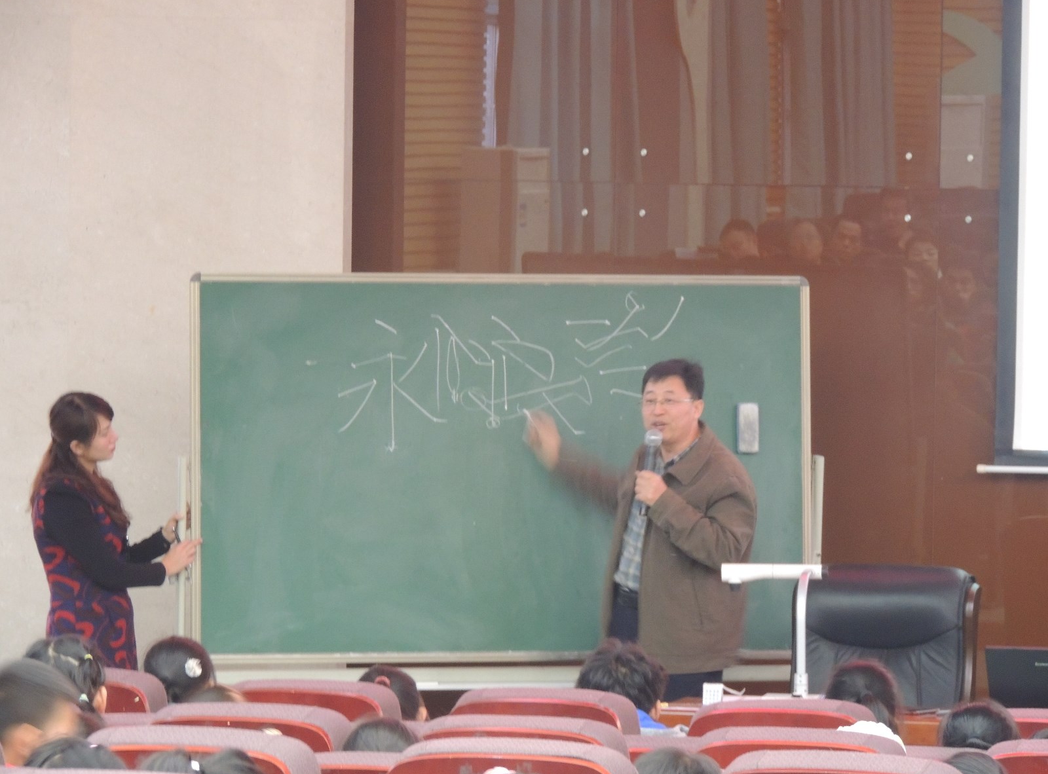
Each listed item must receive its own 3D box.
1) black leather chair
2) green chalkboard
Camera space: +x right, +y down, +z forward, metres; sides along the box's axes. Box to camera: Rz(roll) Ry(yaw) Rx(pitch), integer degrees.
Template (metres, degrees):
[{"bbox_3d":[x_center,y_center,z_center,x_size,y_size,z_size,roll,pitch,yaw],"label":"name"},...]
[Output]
[{"bbox_3d":[0.986,1.100,20.107,0.660,1.110,0.700,2,4,16],"label":"black leather chair"},{"bbox_3d":[-0.061,0.252,21.099,1.965,1.200,0.050,0,-2,-13],"label":"green chalkboard"}]

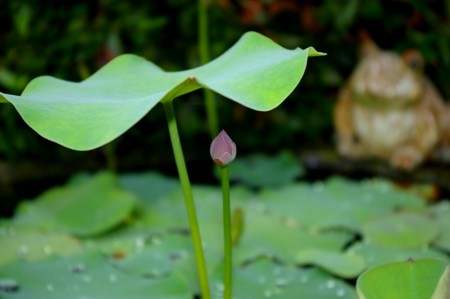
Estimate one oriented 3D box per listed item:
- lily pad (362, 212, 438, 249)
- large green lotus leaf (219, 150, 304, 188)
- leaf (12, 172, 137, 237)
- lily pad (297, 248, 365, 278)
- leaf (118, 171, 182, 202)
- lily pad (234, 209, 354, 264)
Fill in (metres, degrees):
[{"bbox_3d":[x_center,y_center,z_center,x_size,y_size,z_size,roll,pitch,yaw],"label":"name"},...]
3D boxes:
[{"bbox_3d":[0.329,0.152,1.927,0.147,0.030,0.147,0,17,0],"label":"lily pad"},{"bbox_3d":[0.081,0.044,2.270,0.191,0.050,0.191,0,17,0],"label":"large green lotus leaf"},{"bbox_3d":[-0.295,0.108,2.010,0.243,0.085,0.243,0,17,0],"label":"leaf"},{"bbox_3d":[0.188,0.201,1.806,0.123,0.030,0.112,0,17,0],"label":"lily pad"},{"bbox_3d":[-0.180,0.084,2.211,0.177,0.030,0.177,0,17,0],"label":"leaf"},{"bbox_3d":[0.128,0.165,1.945,0.236,0.035,0.236,0,17,0],"label":"lily pad"}]

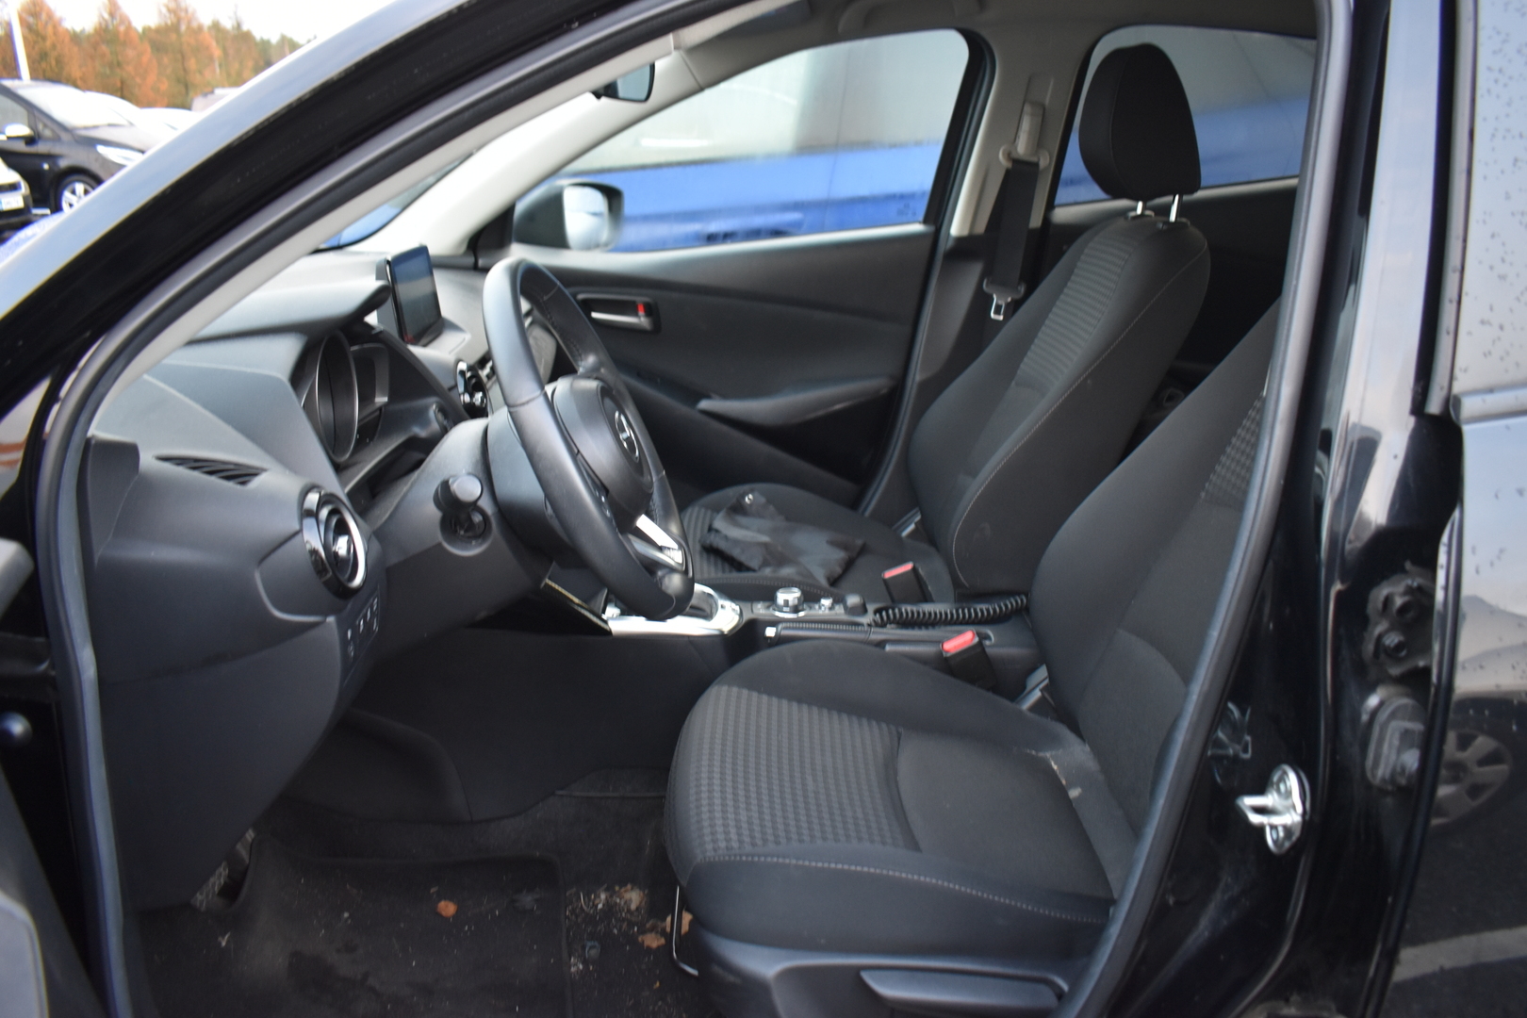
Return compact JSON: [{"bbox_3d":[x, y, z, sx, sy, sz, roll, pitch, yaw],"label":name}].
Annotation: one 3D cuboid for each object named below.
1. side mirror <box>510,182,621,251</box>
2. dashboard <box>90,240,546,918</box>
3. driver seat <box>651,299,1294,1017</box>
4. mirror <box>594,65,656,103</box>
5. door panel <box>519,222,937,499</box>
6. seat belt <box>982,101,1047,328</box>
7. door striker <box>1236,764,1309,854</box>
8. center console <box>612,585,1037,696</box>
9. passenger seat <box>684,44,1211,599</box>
[{"bbox_3d":[-0.370,-0.568,2.240,0.145,0.150,0.210,5,19,14],"label":"side mirror"},{"bbox_3d":[-0.540,-0.071,1.474,0.530,0.520,1.400,0,19,0],"label":"dashboard"},{"bbox_3d":[0.300,0.016,1.134,0.790,0.950,0.520,0,19,0],"label":"driver seat"},{"bbox_3d":[-0.175,-0.507,1.328,0.050,0.065,0.225,4,19,11],"label":"mirror"},{"bbox_3d":[-0.120,-0.229,2.133,0.860,0.580,0.140,0,19,0],"label":"door panel"},{"bbox_3d":[0.435,-0.492,1.976,0.100,0.400,0.080,0,19,0],"label":"seat belt"},{"bbox_3d":[0.330,0.196,0.746,0.037,0.060,0.037,-6,19,-17],"label":"door striker"},{"bbox_3d":[0.085,0.188,1.560,0.610,0.180,0.230,0,19,0],"label":"center console"},{"bbox_3d":[0.240,-0.215,1.794,0.780,0.950,0.520,0,19,0],"label":"passenger seat"}]

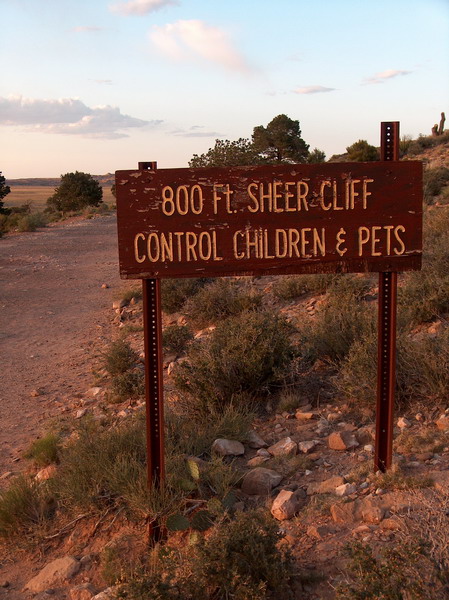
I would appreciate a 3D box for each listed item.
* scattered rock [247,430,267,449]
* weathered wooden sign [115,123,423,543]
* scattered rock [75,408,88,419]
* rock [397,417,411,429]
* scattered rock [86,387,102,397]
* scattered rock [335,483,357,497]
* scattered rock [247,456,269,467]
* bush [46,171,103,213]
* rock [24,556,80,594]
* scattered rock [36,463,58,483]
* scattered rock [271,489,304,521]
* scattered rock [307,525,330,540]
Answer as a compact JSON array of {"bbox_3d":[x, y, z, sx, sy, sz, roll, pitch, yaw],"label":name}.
[{"bbox_3d":[0.178,0.778,5.020,0.120,0.085,0.110,-1,9,2],"label":"scattered rock"},{"bbox_3d":[0.205,0.189,4.048,1.312,1.917,0.100,-1,10,2],"label":"weathered wooden sign"},{"bbox_3d":[-0.961,0.762,6.050,0.093,0.055,0.080,-2,9,-9],"label":"scattered rock"},{"bbox_3d":[0.931,0.637,4.684,0.072,0.055,0.054,0,8,0],"label":"rock"},{"bbox_3d":[-0.974,0.686,6.749,0.119,0.064,0.089,0,8,0],"label":"scattered rock"},{"bbox_3d":[0.548,0.858,4.078,0.099,0.051,0.074,0,8,0],"label":"scattered rock"},{"bbox_3d":[0.174,0.850,4.742,0.115,0.046,0.086,0,8,0],"label":"scattered rock"},{"bbox_3d":[-5.663,-4.096,34.000,2.114,1.623,1.903,0,8,0],"label":"bush"},{"bbox_3d":[-0.745,1.193,3.901,0.239,0.130,0.160,0,8,0],"label":"rock"},{"bbox_3d":[-0.974,0.950,4.930,0.130,0.080,0.110,-3,9,-12],"label":"scattered rock"},{"bbox_3d":[0.287,0.933,4.110,0.155,0.110,0.145,0,9,4],"label":"scattered rock"},{"bbox_3d":[0.390,0.964,3.735,0.099,0.053,0.074,0,8,0],"label":"scattered rock"}]

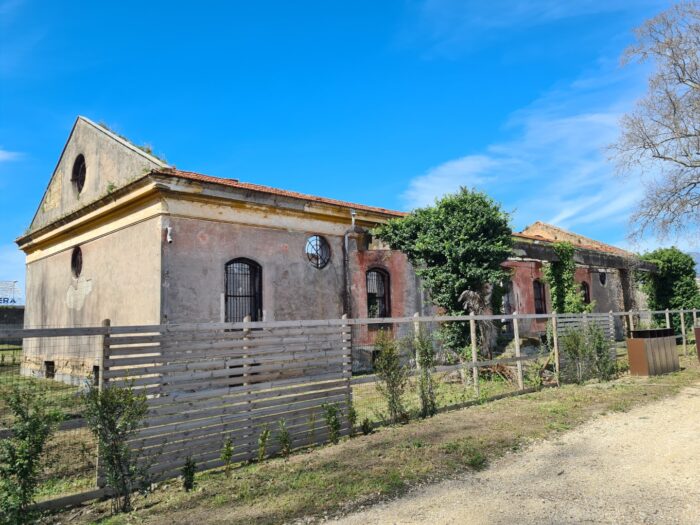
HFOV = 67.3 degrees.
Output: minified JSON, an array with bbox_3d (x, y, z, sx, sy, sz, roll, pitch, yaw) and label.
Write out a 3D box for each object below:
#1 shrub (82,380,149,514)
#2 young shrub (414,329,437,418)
[{"bbox_3d":[-2.135,1.666,4.788,0.583,1.161,0.583,5,-10,-43],"label":"shrub"},{"bbox_3d":[1.242,1.819,8.652,0.351,1.455,0.351,-2,-7,0],"label":"young shrub"}]

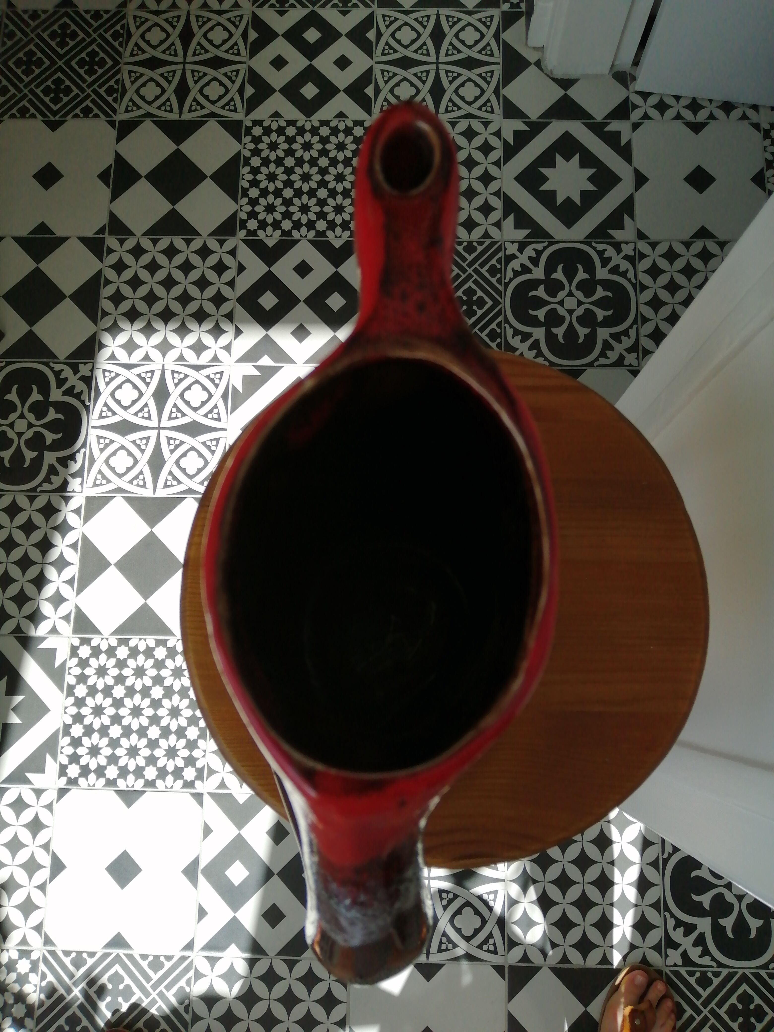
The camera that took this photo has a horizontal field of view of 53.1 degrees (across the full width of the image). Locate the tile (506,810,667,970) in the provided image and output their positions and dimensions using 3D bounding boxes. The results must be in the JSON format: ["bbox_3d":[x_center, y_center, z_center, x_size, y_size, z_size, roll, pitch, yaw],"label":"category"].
[{"bbox_3d":[0.258,0.479,1.016,0.200,0.010,0.200,1,80,1],"label":"tile"}]

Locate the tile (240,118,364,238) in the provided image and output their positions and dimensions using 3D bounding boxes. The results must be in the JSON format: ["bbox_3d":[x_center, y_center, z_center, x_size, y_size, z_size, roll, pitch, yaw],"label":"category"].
[{"bbox_3d":[-0.125,-0.521,1.206,0.200,0.010,0.200,1,80,1],"label":"tile"}]

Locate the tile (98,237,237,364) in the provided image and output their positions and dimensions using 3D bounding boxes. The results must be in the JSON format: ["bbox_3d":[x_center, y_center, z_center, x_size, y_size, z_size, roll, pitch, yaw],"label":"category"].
[{"bbox_3d":[-0.331,-0.326,1.176,0.200,0.010,0.200,1,80,1],"label":"tile"}]

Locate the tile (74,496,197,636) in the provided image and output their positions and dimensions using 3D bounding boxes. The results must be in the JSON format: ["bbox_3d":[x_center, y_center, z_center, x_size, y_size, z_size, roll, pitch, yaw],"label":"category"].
[{"bbox_3d":[-0.336,0.071,1.094,0.198,0.010,0.198,1,80,1],"label":"tile"}]

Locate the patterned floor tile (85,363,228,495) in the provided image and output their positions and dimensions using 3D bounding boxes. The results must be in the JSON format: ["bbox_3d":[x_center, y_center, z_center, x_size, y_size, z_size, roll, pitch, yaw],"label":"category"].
[{"bbox_3d":[-0.336,-0.127,1.140,0.200,0.010,0.200,1,80,1],"label":"patterned floor tile"}]

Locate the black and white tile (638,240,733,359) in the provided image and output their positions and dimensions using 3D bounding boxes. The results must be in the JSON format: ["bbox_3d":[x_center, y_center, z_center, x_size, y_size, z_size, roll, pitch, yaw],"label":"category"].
[{"bbox_3d":[0.472,-0.309,1.143,0.198,0.010,0.198,1,80,1],"label":"black and white tile"}]

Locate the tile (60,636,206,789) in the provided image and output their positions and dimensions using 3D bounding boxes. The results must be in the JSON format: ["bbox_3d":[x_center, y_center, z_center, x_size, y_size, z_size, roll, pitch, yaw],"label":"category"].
[{"bbox_3d":[-0.344,0.270,1.068,0.200,0.010,0.200,1,80,1],"label":"tile"}]

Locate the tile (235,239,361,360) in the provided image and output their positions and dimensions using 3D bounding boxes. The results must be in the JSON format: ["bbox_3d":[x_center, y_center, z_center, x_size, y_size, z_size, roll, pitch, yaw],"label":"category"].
[{"bbox_3d":[-0.130,-0.323,1.170,0.200,0.010,0.200,1,80,1],"label":"tile"}]

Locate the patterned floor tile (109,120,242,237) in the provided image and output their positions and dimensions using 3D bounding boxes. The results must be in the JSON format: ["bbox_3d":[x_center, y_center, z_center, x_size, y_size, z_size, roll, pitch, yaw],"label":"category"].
[{"bbox_3d":[-0.324,-0.519,1.199,0.198,0.010,0.198,1,80,1],"label":"patterned floor tile"}]

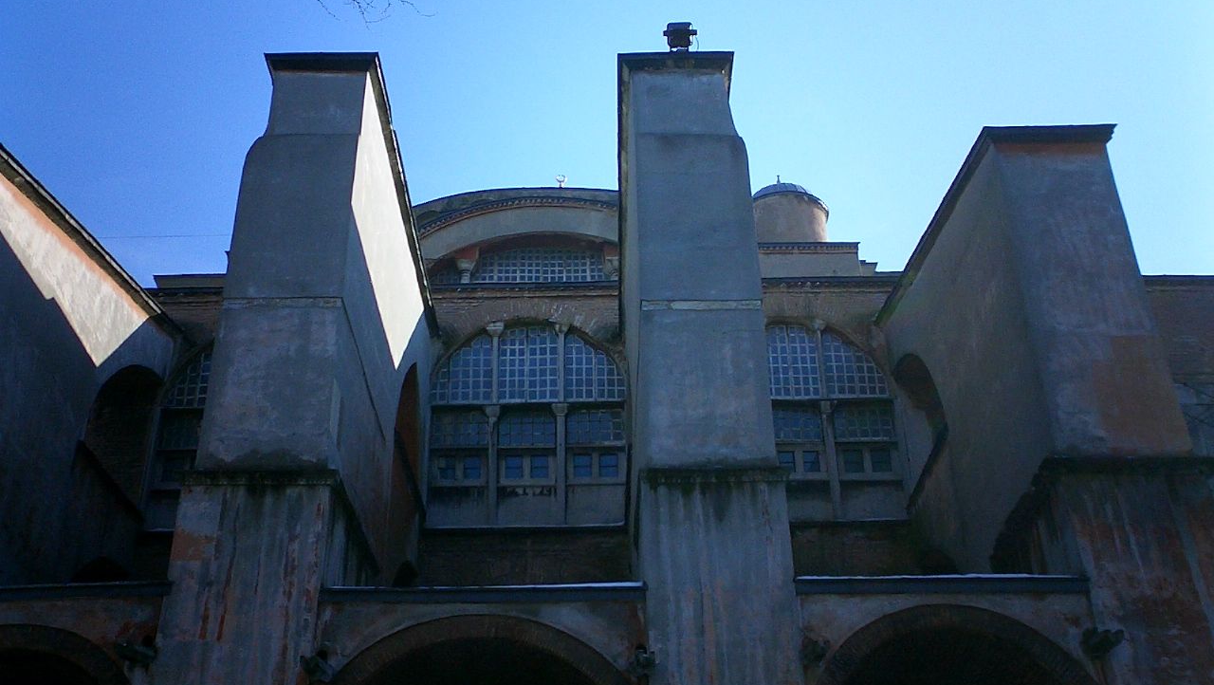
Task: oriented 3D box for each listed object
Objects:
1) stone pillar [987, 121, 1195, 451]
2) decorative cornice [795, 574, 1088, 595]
[{"bbox_3d":[7.881,-0.603,22.273,2.042,6.469,2.000,-1,-30,0],"label":"stone pillar"},{"bbox_3d":[4.844,3.605,19.010,4.253,0.245,0.400,-1,-30,0],"label":"decorative cornice"}]

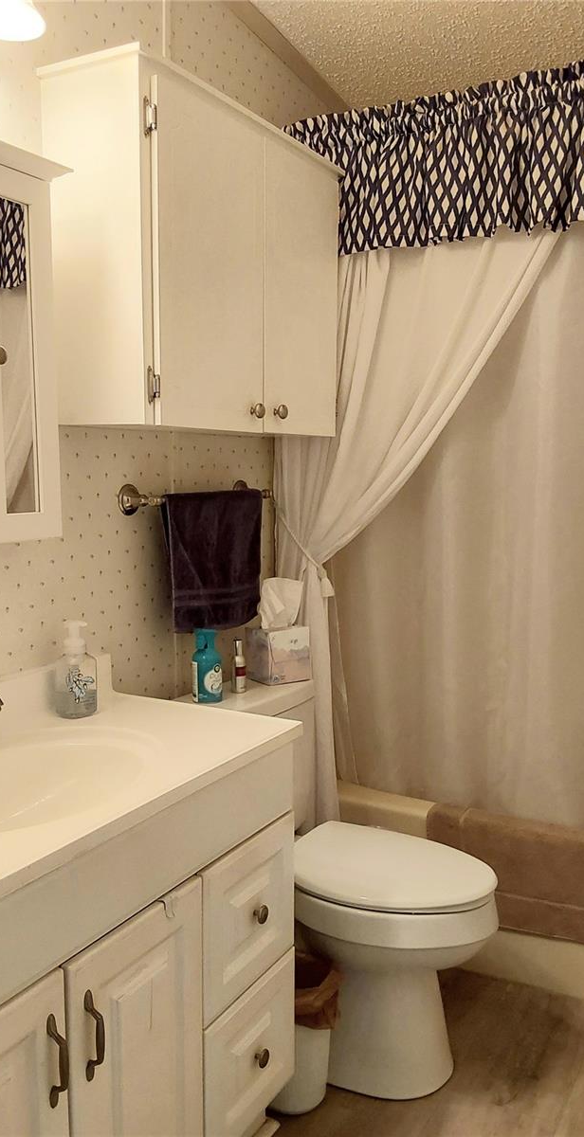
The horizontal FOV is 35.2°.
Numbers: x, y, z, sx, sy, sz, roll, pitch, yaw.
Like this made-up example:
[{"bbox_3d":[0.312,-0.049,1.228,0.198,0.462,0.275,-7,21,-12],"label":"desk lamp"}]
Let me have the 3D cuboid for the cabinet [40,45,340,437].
[{"bbox_3d":[-0.165,-0.613,1.981,0.237,0.635,0.792,4,7,29],"label":"cabinet"}]

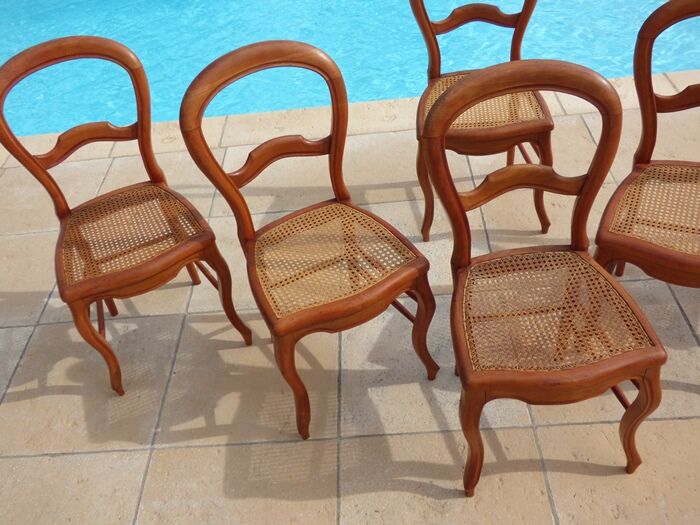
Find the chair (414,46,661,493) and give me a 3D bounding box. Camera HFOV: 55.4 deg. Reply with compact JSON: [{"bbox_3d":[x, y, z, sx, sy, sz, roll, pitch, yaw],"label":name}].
[{"bbox_3d":[0.423,0.066,1.497,0.441,0.885,0.485,-8,42,0],"label":"chair"}]

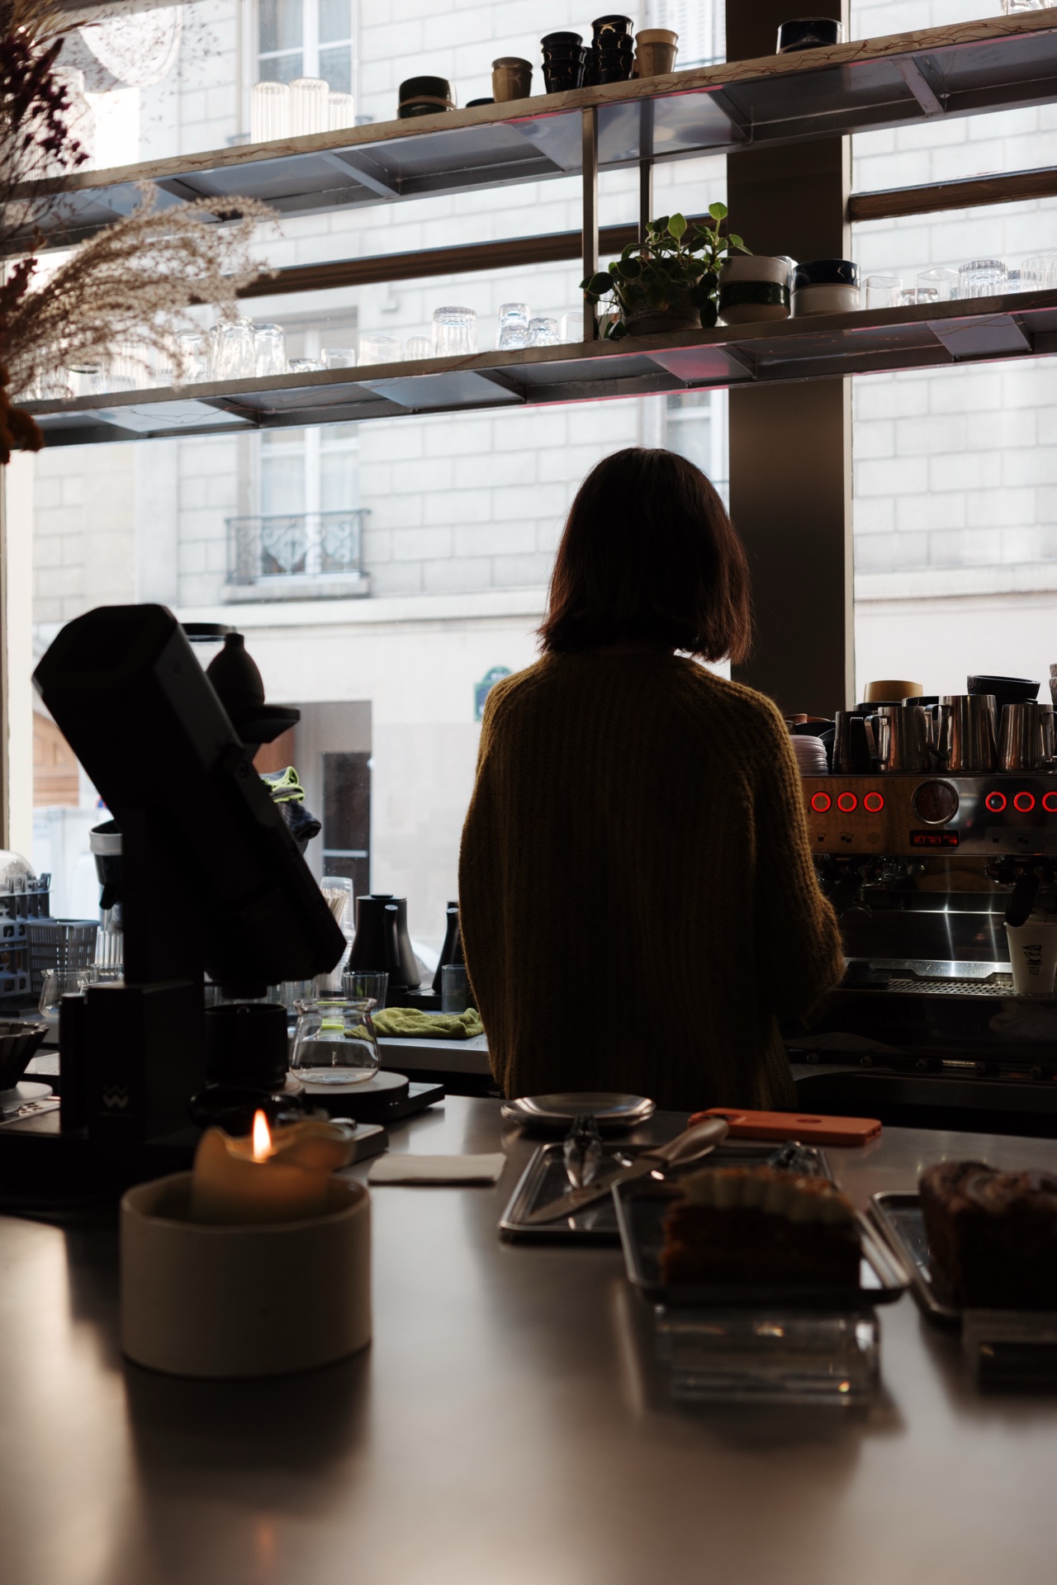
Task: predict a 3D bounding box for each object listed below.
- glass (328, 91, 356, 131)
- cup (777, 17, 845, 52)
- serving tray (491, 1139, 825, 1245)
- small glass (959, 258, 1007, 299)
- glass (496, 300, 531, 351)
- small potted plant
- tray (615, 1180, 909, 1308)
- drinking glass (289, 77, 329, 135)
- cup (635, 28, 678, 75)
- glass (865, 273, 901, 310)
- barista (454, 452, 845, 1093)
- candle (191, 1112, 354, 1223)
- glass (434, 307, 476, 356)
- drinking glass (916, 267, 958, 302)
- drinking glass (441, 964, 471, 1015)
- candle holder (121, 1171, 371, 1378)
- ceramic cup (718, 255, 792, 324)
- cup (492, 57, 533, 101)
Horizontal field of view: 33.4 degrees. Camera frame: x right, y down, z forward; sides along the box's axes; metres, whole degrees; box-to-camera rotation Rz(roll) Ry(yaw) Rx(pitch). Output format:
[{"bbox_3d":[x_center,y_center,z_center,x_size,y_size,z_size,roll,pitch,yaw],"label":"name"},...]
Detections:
[{"bbox_3d":[-0.377,-1.292,3.460,0.074,0.142,0.074,0,0,23],"label":"glass"},{"bbox_3d":[0.441,-1.157,2.752,0.102,0.065,0.102,0,0,0],"label":"cup"},{"bbox_3d":[0.104,0.281,1.240,0.220,0.014,0.268,0,0,5],"label":"serving tray"},{"bbox_3d":[0.760,-0.829,2.950,0.081,0.096,0.081,0,0,23],"label":"small glass"},{"bbox_3d":[-0.023,-0.766,2.945,0.055,0.088,0.055,0,0,0],"label":"glass"},{"bbox_3d":[0.217,-0.815,2.820,0.250,0.225,0.210,0,0,23],"label":"small potted plant"},{"bbox_3d":[0.127,0.263,1.040,0.148,0.014,0.248,0,0,0],"label":"tray"},{"bbox_3d":[-0.420,-1.290,3.370,0.075,0.141,0.075,0,0,0],"label":"drinking glass"},{"bbox_3d":[0.225,-1.270,3.090,0.075,0.100,0.075,0,0,0],"label":"cup"},{"bbox_3d":[0.547,-0.755,2.712,0.057,0.066,0.057,0,0,23],"label":"glass"},{"bbox_3d":[0.153,0.435,2.150,0.470,1.700,0.380,0,0,21],"label":"barista"},{"bbox_3d":[-0.139,0.225,0.950,0.088,0.106,0.086,0,0,23],"label":"candle"},{"bbox_3d":[-0.135,-0.832,3.240,0.081,0.102,0.081,0,0,0],"label":"glass"},{"bbox_3d":[0.634,-0.763,2.728,0.064,0.080,0.064,0,0,23],"label":"drinking glass"},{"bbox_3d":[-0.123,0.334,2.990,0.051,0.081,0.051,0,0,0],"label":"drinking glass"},{"bbox_3d":[-0.149,0.253,0.935,0.131,0.073,0.131,0,0,0],"label":"candle holder"},{"bbox_3d":[0.354,-0.771,2.752,0.111,0.100,0.111,0,0,0],"label":"ceramic cup"},{"bbox_3d":[-0.029,-1.271,3.210,0.075,0.102,0.075,0,0,0],"label":"cup"}]

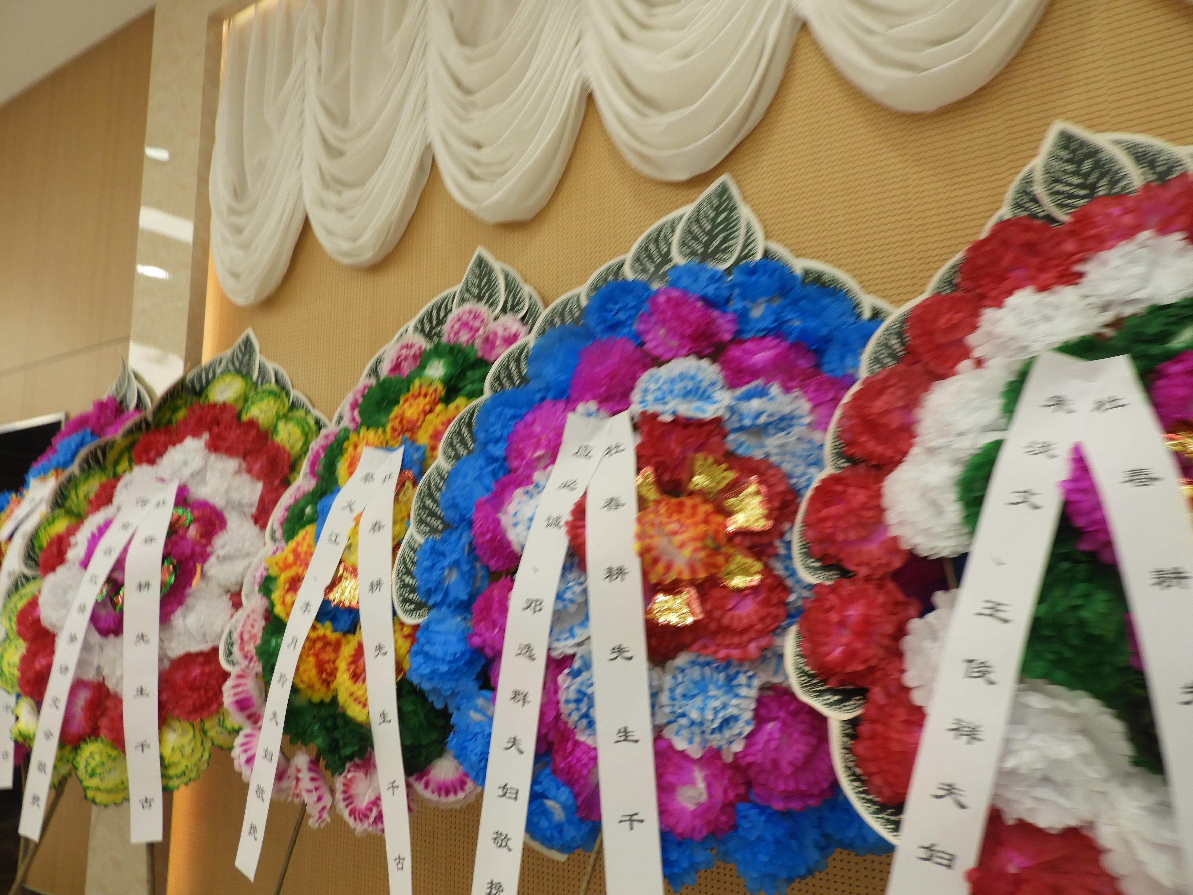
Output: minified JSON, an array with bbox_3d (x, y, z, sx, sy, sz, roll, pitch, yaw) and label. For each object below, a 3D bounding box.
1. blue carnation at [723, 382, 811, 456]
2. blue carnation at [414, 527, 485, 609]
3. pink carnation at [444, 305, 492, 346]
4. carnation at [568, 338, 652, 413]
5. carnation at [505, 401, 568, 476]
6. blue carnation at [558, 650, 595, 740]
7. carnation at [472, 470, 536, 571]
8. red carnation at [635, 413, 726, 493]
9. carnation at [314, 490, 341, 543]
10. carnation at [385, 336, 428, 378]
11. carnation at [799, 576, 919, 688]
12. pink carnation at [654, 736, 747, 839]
[{"bbox_3d":[0.281,-0.045,1.366,0.145,0.145,0.110,-5,-23,27],"label":"blue carnation"},{"bbox_3d":[-0.315,0.251,1.745,0.167,0.167,0.087,-4,-22,22],"label":"blue carnation"},{"bbox_3d":[-0.308,-0.292,1.989,0.125,0.125,0.100,-6,-34,33],"label":"pink carnation"},{"bbox_3d":[0.025,-0.159,1.764,0.173,0.173,0.090,-4,-22,22],"label":"carnation"},{"bbox_3d":[-0.128,-0.024,1.776,0.164,0.164,0.085,-4,-22,22],"label":"carnation"},{"bbox_3d":[0.015,0.453,1.518,0.171,0.171,0.089,-4,-22,22],"label":"blue carnation"},{"bbox_3d":[-0.175,0.139,1.592,0.165,0.165,0.125,-6,-22,34],"label":"carnation"},{"bbox_3d":[0.147,0.010,1.413,0.150,0.150,0.110,-5,-22,29],"label":"red carnation"},{"bbox_3d":[-0.603,0.160,1.937,0.140,0.140,0.110,-7,-28,36],"label":"carnation"},{"bbox_3d":[-0.476,-0.226,2.077,0.125,0.125,0.100,-6,-33,36],"label":"carnation"},{"bbox_3d":[0.404,0.284,1.284,0.171,0.171,0.089,-4,-22,22],"label":"carnation"},{"bbox_3d":[0.172,0.571,1.401,0.166,0.166,0.086,-4,-22,22],"label":"pink carnation"}]

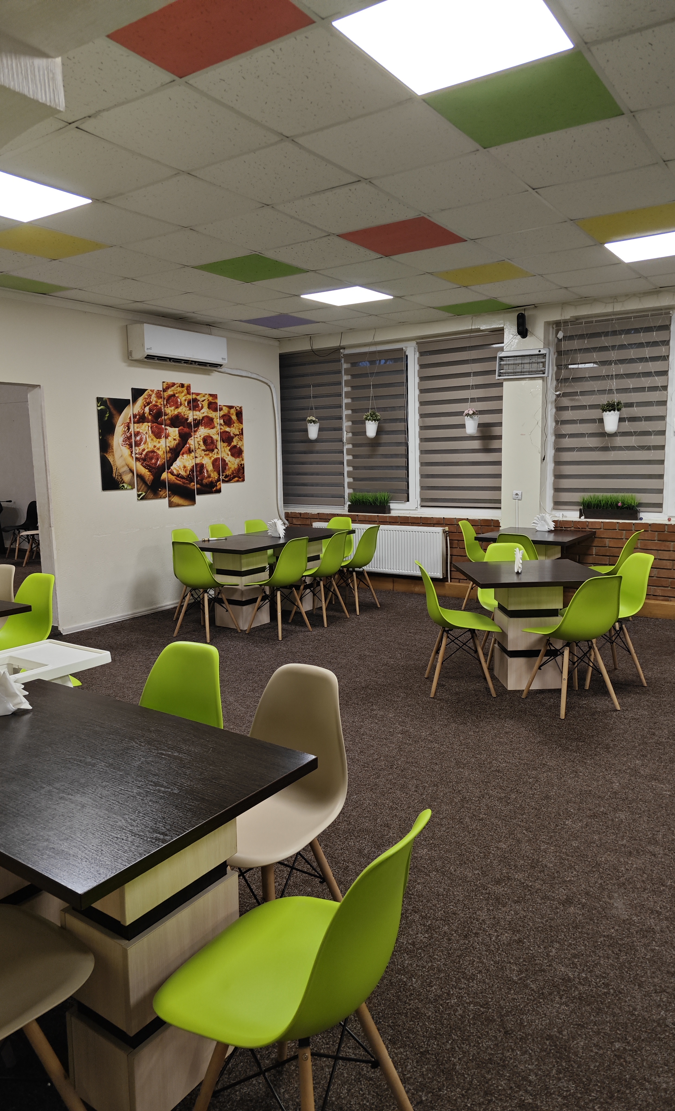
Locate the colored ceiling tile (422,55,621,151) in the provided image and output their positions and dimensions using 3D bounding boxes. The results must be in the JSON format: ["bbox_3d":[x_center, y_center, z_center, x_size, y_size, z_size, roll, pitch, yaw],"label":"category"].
[{"bbox_3d":[0.711,-1.689,2.764,0.585,0.018,0.585,4,10,34],"label":"colored ceiling tile"}]

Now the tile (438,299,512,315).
[{"bbox_3d":[1.232,-2.235,6.645,0.580,0.018,0.480,4,10,34],"label":"tile"}]

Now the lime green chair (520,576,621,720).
[{"bbox_3d":[1.354,0.466,4.221,0.455,0.800,0.515,-4,9,-19],"label":"lime green chair"}]

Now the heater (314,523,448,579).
[{"bbox_3d":[0.426,-0.075,7.886,1.600,0.500,0.110,4,9,34],"label":"heater"}]

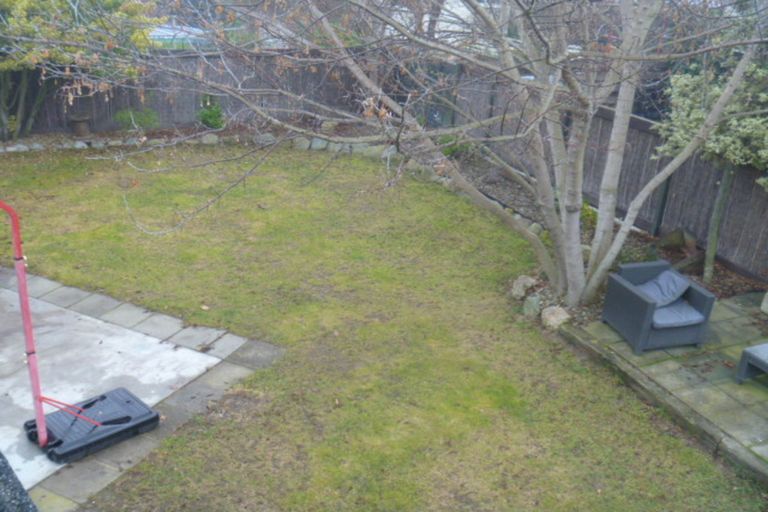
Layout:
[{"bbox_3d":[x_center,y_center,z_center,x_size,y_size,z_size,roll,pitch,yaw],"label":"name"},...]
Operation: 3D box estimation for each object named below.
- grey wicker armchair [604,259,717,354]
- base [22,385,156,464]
[{"bbox_3d":[2.888,0.535,7.893,0.774,0.687,0.718,-3,24,-15],"label":"grey wicker armchair"},{"bbox_3d":[-2.381,1.379,6.099,0.856,0.125,0.547,-17,30,-39],"label":"base"}]

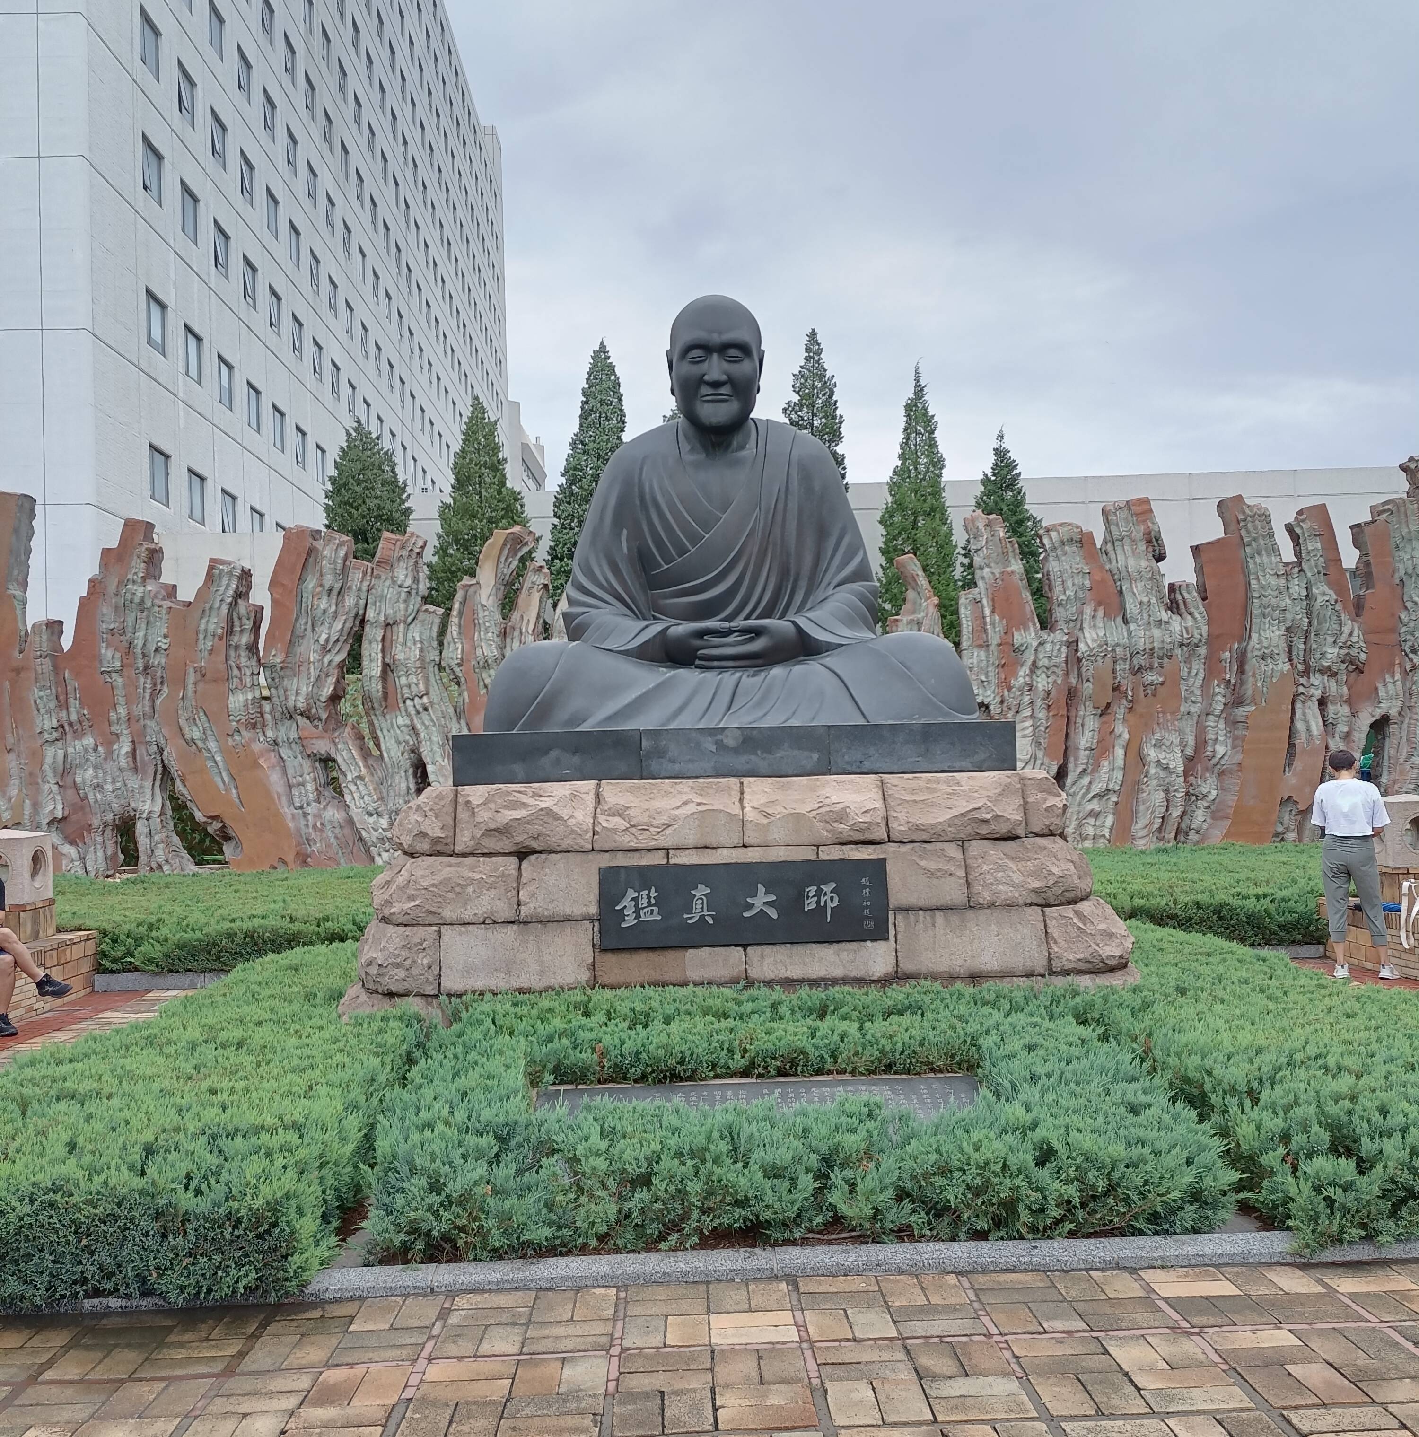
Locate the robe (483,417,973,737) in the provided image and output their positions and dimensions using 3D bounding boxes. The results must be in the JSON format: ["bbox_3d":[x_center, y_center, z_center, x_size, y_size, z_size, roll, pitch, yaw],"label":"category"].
[{"bbox_3d":[0.133,-1.095,10.768,3.550,2.440,2.400,-2,-3,-2],"label":"robe"}]

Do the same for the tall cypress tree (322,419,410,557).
[{"bbox_3d":[-4.754,-0.884,19.943,1.450,6.660,1.450,-2,-3,-2],"label":"tall cypress tree"}]

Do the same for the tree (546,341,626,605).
[{"bbox_3d":[-1.404,-1.520,20.060,1.650,7.720,1.650,-2,-3,-2],"label":"tree"}]

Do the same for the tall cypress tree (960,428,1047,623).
[{"bbox_3d":[4.284,-1.000,20.186,1.450,6.320,1.450,-2,-3,-2],"label":"tall cypress tree"}]

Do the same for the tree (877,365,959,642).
[{"bbox_3d":[3.089,-1.437,20.174,1.500,7.270,1.500,-2,-3,-2],"label":"tree"}]

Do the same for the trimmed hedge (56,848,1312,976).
[{"bbox_3d":[-0.425,1.835,13.824,13.500,0.600,5.600,-2,-3,-2],"label":"trimmed hedge"}]

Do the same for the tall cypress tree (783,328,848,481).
[{"bbox_3d":[1.601,-1.675,20.146,1.500,7.840,1.500,-2,-3,-2],"label":"tall cypress tree"}]

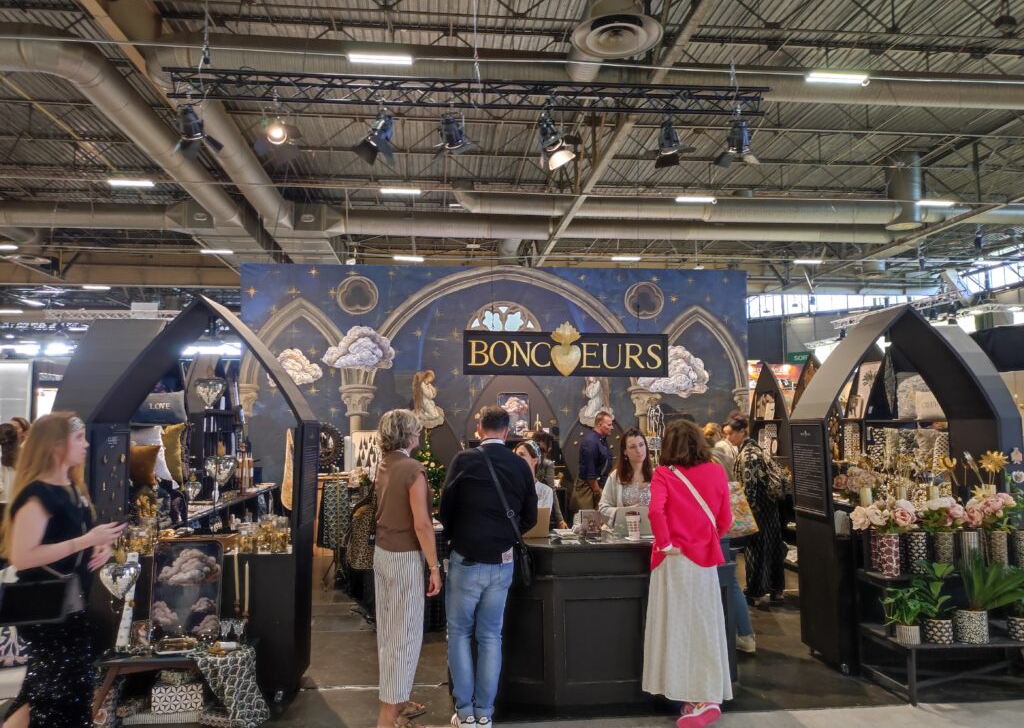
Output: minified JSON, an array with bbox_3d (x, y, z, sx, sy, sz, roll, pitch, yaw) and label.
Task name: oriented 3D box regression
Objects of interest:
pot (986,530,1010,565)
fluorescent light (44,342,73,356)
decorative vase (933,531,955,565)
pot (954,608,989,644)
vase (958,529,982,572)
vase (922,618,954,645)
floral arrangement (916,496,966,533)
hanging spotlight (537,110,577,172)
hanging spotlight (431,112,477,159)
[{"bbox_3d":[3.171,1.225,4.800,0.100,0.255,0.100,0,-5,-5],"label":"pot"},{"bbox_3d":[-7.623,-0.261,12.418,0.480,0.180,0.180,0,-5,-5],"label":"fluorescent light"},{"bbox_3d":[2.796,1.217,4.770,0.107,0.255,0.107,0,-5,0],"label":"decorative vase"},{"bbox_3d":[2.749,1.549,4.424,0.201,0.186,0.201,0,-5,-5],"label":"pot"},{"bbox_3d":[2.912,1.187,4.700,0.115,0.265,0.115,0,-4,-5],"label":"vase"},{"bbox_3d":[2.604,1.629,4.500,0.156,0.143,0.156,0,-5,-5],"label":"vase"},{"bbox_3d":[2.761,0.970,4.760,0.280,0.235,0.250,0,-5,-5],"label":"floral arrangement"},{"bbox_3d":[0.446,-2.249,7.400,0.350,0.480,0.350,-27,6,-24],"label":"hanging spotlight"},{"bbox_3d":[-0.558,-2.268,7.300,0.380,0.410,0.360,-2,16,19],"label":"hanging spotlight"}]

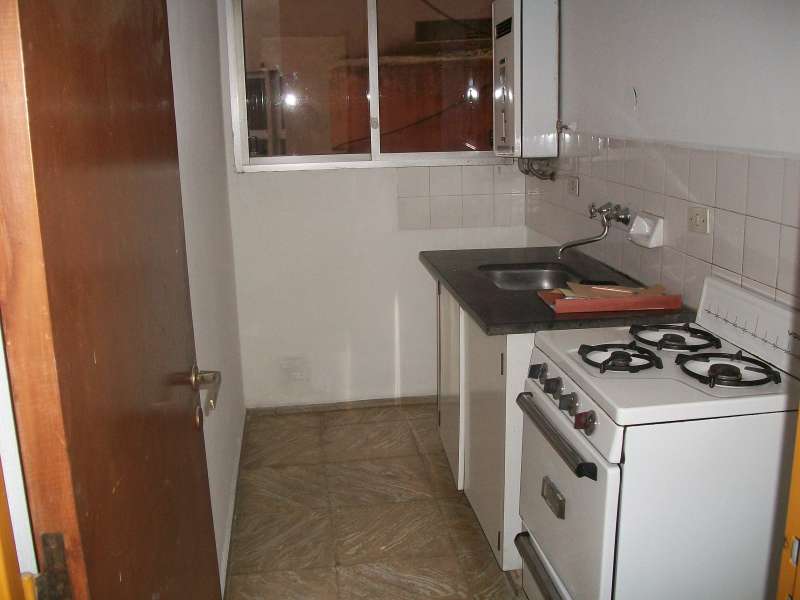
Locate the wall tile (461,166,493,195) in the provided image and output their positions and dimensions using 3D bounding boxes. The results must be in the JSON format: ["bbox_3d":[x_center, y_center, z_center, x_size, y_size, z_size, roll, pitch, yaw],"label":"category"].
[{"bbox_3d":[0.364,-0.573,3.485,0.150,0.150,0.012,-3,15,-7],"label":"wall tile"}]

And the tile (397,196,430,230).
[{"bbox_3d":[0.070,-0.409,3.487,0.150,0.150,0.012,-3,15,-7],"label":"tile"}]

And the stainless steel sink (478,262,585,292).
[{"bbox_3d":[0.473,-0.005,2.582,0.345,0.152,0.365,-3,16,-8],"label":"stainless steel sink"}]

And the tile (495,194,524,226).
[{"bbox_3d":[0.529,-0.431,3.542,0.150,0.150,0.010,-3,15,-8],"label":"tile"}]

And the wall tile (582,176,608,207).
[{"bbox_3d":[0.715,-0.360,2.646,0.012,0.150,0.150,-3,15,-7],"label":"wall tile"}]

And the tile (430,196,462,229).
[{"bbox_3d":[0.220,-0.412,3.483,0.152,0.150,0.010,-3,16,-8],"label":"tile"}]

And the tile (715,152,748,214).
[{"bbox_3d":[0.836,-0.303,1.879,0.010,0.150,0.145,-3,15,-8],"label":"tile"}]

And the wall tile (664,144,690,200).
[{"bbox_3d":[0.773,-0.358,2.052,0.012,0.150,0.150,-3,15,-7],"label":"wall tile"}]

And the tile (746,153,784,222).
[{"bbox_3d":[0.811,-0.249,1.634,0.012,0.150,0.150,-3,15,-7],"label":"tile"}]

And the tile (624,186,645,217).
[{"bbox_3d":[0.760,-0.294,2.433,0.010,0.150,0.145,-3,15,-8],"label":"tile"}]

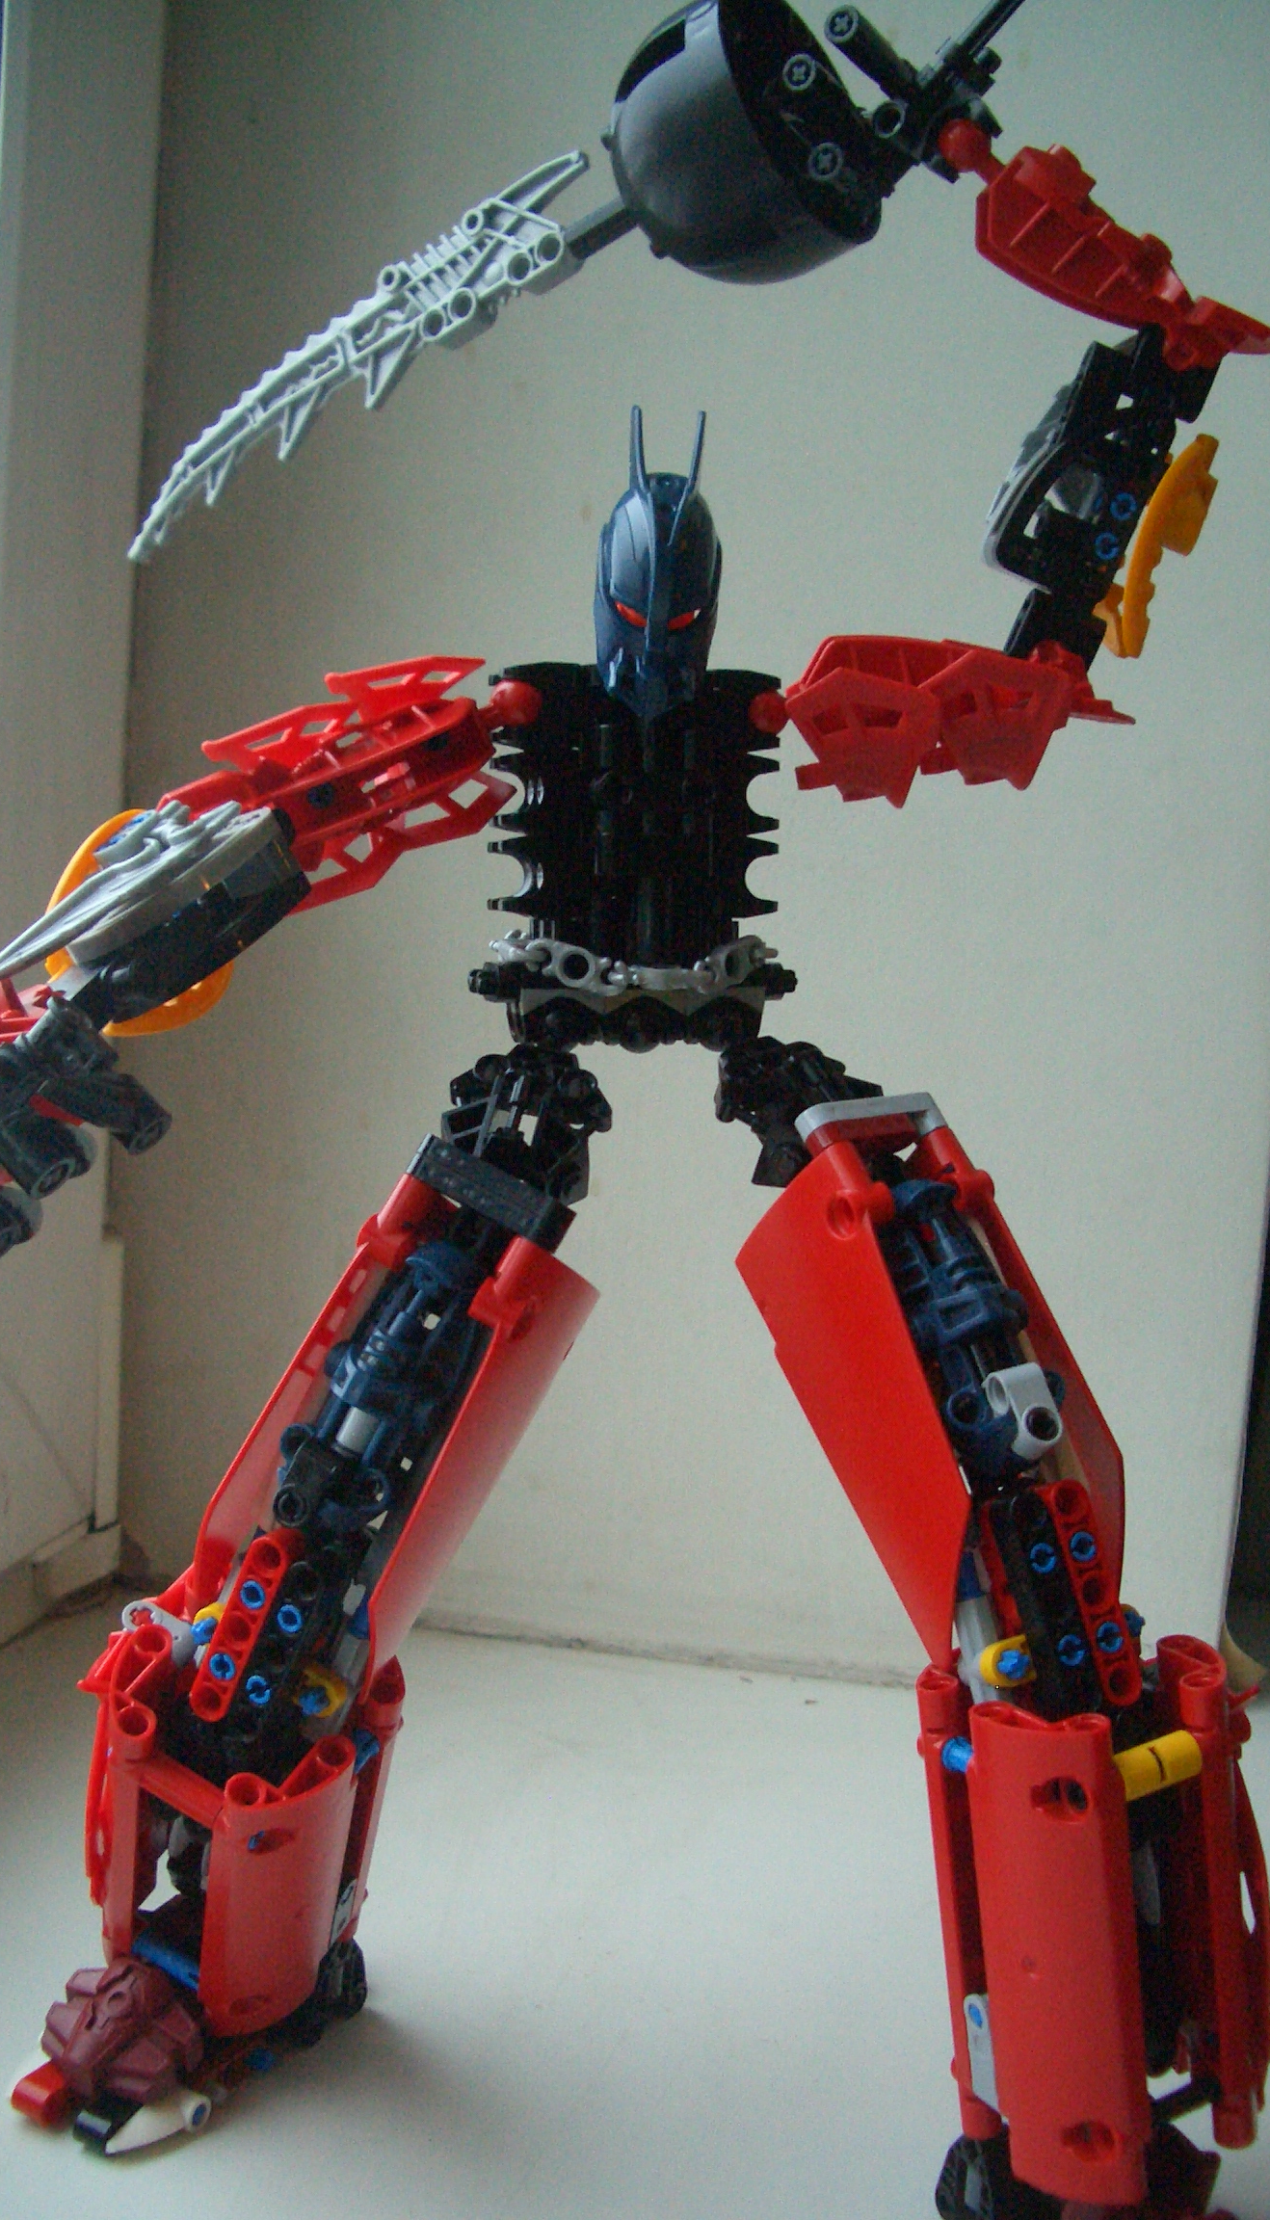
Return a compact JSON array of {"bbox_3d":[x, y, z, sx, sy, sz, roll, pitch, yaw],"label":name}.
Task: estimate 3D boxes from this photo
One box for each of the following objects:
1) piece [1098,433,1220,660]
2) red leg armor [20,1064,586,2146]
[{"bbox_3d":[0.099,-0.107,0.424,0.015,0.045,0.038,18,0,6],"label":"piece"},{"bbox_3d":[-0.057,0.089,0.437,0.068,0.202,0.100,9,0,38],"label":"red leg armor"}]

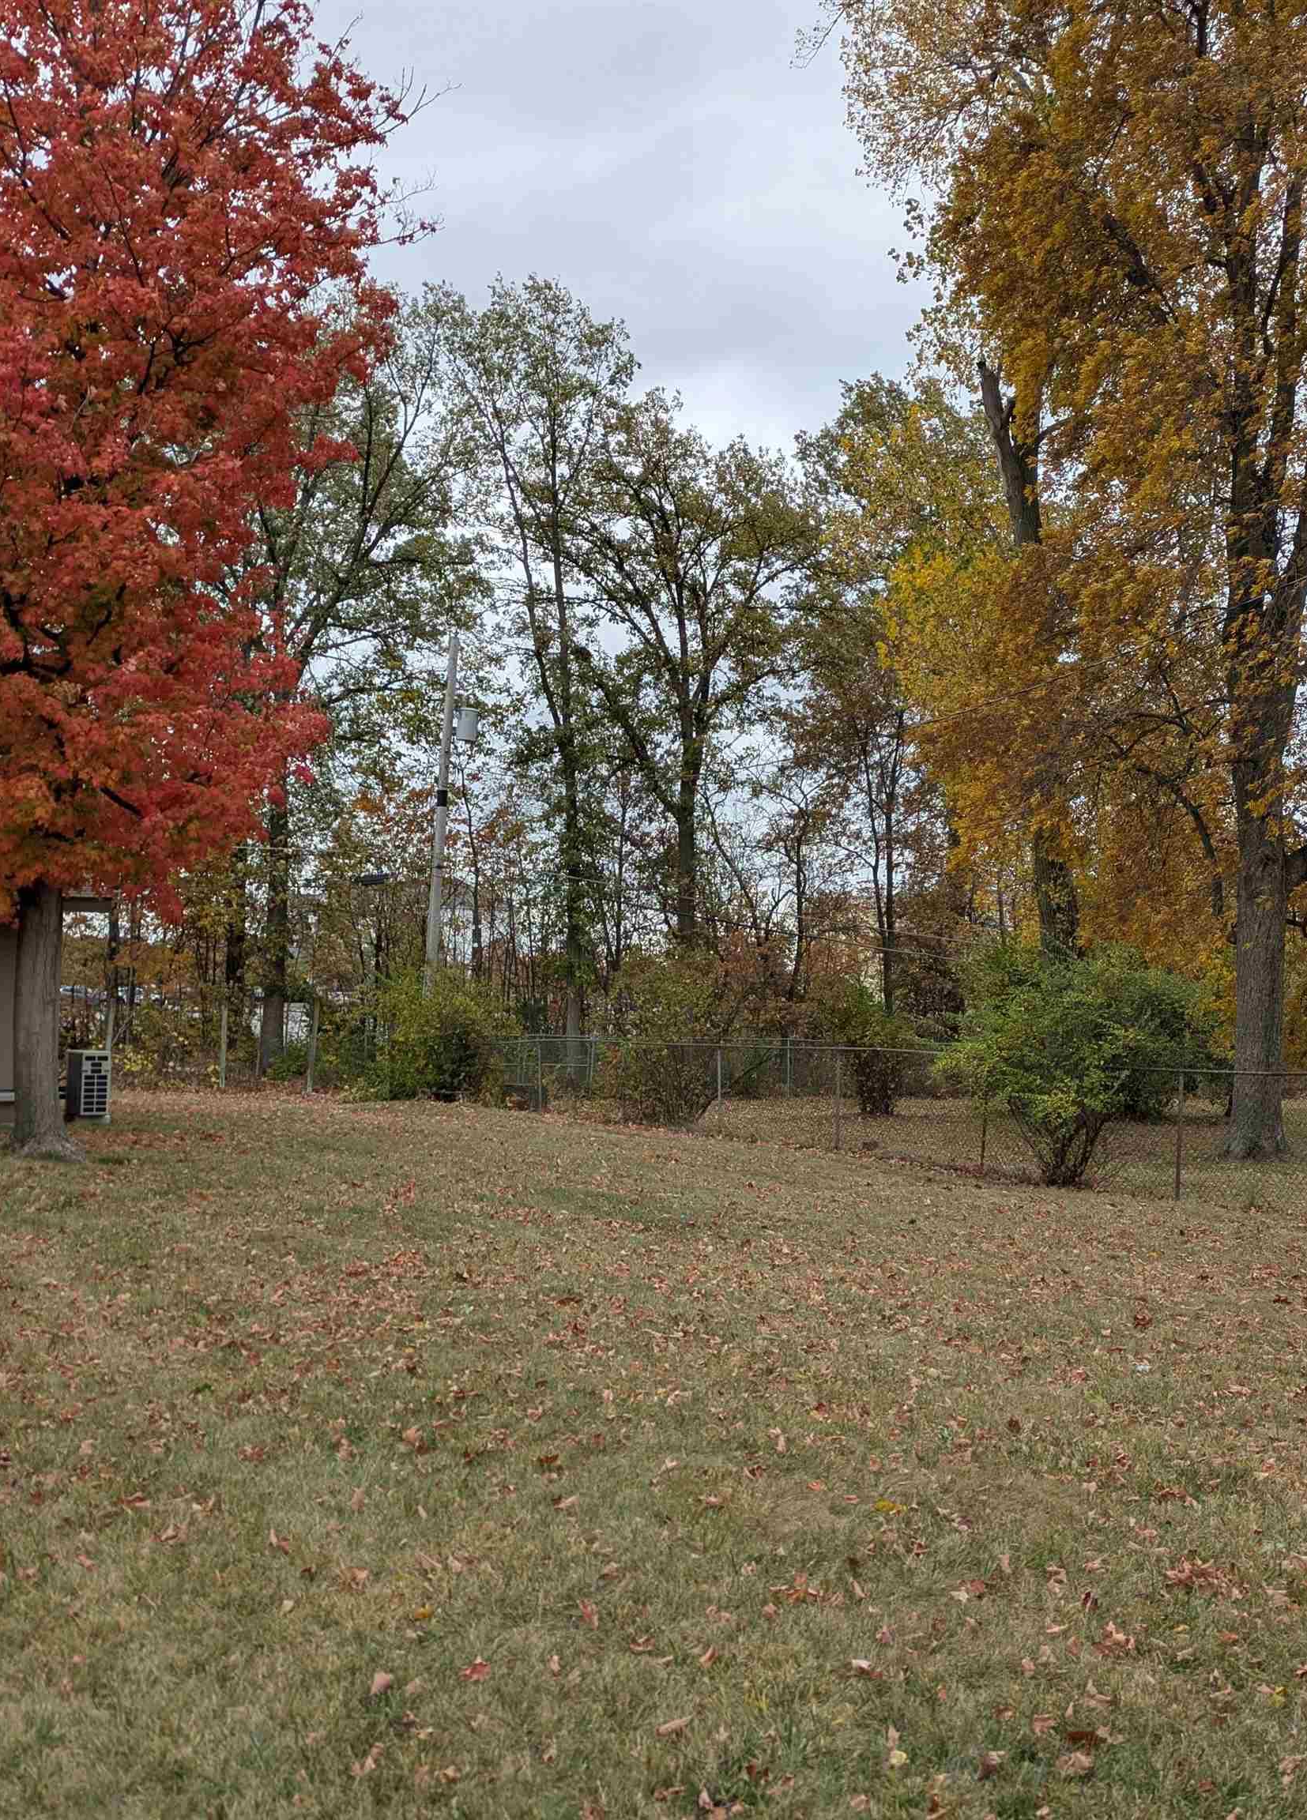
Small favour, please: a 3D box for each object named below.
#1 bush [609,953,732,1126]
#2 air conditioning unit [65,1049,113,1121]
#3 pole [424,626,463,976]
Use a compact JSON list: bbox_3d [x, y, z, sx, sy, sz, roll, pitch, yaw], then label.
[{"bbox_3d":[0.257,1.956,26.400,1.800,2.500,1.800,0,-3,0],"label":"bush"},{"bbox_3d":[-7.293,2.274,22.600,0.380,0.880,0.900,3,-4,-31],"label":"air conditioning unit"},{"bbox_3d":[-4.954,-1.260,40.305,0.290,10.349,0.290,4,-3,0],"label":"pole"}]

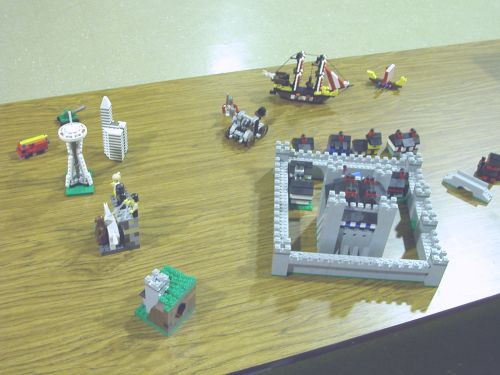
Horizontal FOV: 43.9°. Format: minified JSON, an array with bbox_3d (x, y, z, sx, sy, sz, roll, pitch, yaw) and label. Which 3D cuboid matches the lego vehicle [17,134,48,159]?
[{"bbox_3d":[-0.416,-0.077,1.186,0.054,0.030,0.019,-19,47,-24],"label":"lego vehicle"}]

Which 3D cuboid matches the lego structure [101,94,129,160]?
[{"bbox_3d":[-0.258,-0.113,1.171,0.043,0.124,0.040,4,42,-1],"label":"lego structure"}]

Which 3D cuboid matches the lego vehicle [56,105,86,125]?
[{"bbox_3d":[-0.364,-0.150,1.270,0.058,0.031,0.034,-23,49,-28],"label":"lego vehicle"}]

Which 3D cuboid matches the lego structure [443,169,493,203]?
[{"bbox_3d":[0.421,-0.002,1.190,0.095,0.028,0.031,30,47,25],"label":"lego structure"}]

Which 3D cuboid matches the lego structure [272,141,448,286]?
[{"bbox_3d":[0.180,0.019,1.073,0.273,0.118,0.273,4,42,-1],"label":"lego structure"}]

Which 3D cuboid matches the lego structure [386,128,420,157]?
[{"bbox_3d":[0.312,-0.097,1.258,0.052,0.055,0.039,-6,43,-12],"label":"lego structure"}]

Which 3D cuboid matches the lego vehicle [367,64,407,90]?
[{"bbox_3d":[0.321,-0.258,1.446,0.095,0.051,0.036,15,43,10],"label":"lego vehicle"}]

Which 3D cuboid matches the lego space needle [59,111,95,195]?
[{"bbox_3d":[-0.304,-0.068,1.090,0.050,0.158,0.066,-4,43,-10],"label":"lego space needle"}]

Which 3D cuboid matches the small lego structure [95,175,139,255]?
[{"bbox_3d":[-0.219,0.040,1.005,0.066,0.122,0.060,-10,44,-16],"label":"small lego structure"}]

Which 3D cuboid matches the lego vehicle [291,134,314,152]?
[{"bbox_3d":[0.103,-0.083,1.225,0.042,0.052,0.037,-1,42,-7],"label":"lego vehicle"}]

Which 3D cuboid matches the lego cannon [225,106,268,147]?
[{"bbox_3d":[-0.010,-0.122,1.258,0.061,0.052,0.062,23,45,19],"label":"lego cannon"}]

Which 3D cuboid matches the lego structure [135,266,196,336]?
[{"bbox_3d":[-0.124,0.158,0.915,0.066,0.079,0.064,28,47,24],"label":"lego structure"}]

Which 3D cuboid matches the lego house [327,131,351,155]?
[{"bbox_3d":[0.176,-0.086,1.237,0.047,0.055,0.043,4,42,-1],"label":"lego house"}]

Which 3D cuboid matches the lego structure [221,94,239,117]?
[{"bbox_3d":[-0.041,-0.172,1.317,0.034,0.046,0.022,4,42,-1],"label":"lego structure"}]

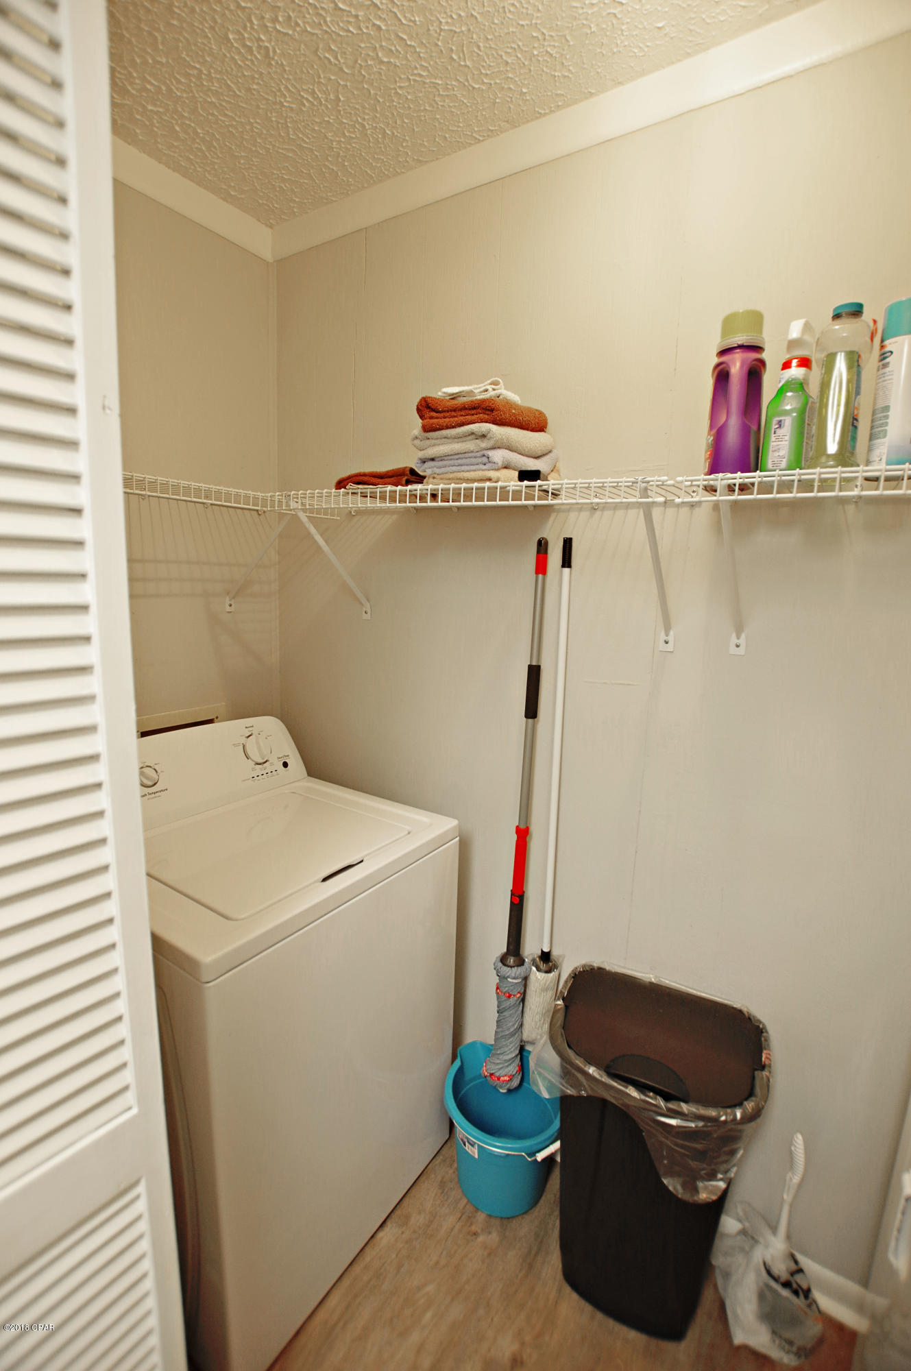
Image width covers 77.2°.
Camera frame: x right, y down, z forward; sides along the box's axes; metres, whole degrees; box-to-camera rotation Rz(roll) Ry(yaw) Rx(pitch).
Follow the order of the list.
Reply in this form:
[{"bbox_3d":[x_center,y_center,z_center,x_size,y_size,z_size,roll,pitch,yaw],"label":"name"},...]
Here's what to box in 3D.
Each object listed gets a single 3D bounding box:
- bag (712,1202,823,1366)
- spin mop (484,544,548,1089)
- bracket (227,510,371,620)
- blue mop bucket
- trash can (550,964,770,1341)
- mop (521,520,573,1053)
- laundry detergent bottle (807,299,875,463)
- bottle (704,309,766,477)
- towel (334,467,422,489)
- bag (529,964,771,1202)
[{"bbox_3d":[0.650,1.222,1.178,0.205,0.235,0.180,8,12,31],"label":"bag"},{"bbox_3d":[0.164,0.393,1.420,0.100,1.485,0.088,8,12,31],"label":"spin mop"},{"bbox_3d":[-0.469,-0.336,1.587,0.420,0.275,0.306,8,12,31],"label":"bracket"},{"bbox_3d":[0.121,1.139,1.447,0.300,0.260,0.300,2,10,0],"label":"blue mop bucket"},{"bbox_3d":[0.402,1.008,1.221,0.410,0.620,0.345,8,12,31],"label":"trash can"},{"bbox_3d":[0.233,0.299,1.377,0.090,1.280,0.080,8,12,31],"label":"mop"},{"bbox_3d":[0.593,-0.442,0.876,0.075,0.257,0.083,8,12,31],"label":"laundry detergent bottle"},{"bbox_3d":[0.471,-0.475,0.963,0.088,0.277,0.108,7,11,25],"label":"bottle"},{"bbox_3d":[-0.141,-0.457,1.329,0.210,0.055,0.200,8,12,31],"label":"towel"},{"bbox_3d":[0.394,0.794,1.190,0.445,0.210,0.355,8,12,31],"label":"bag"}]

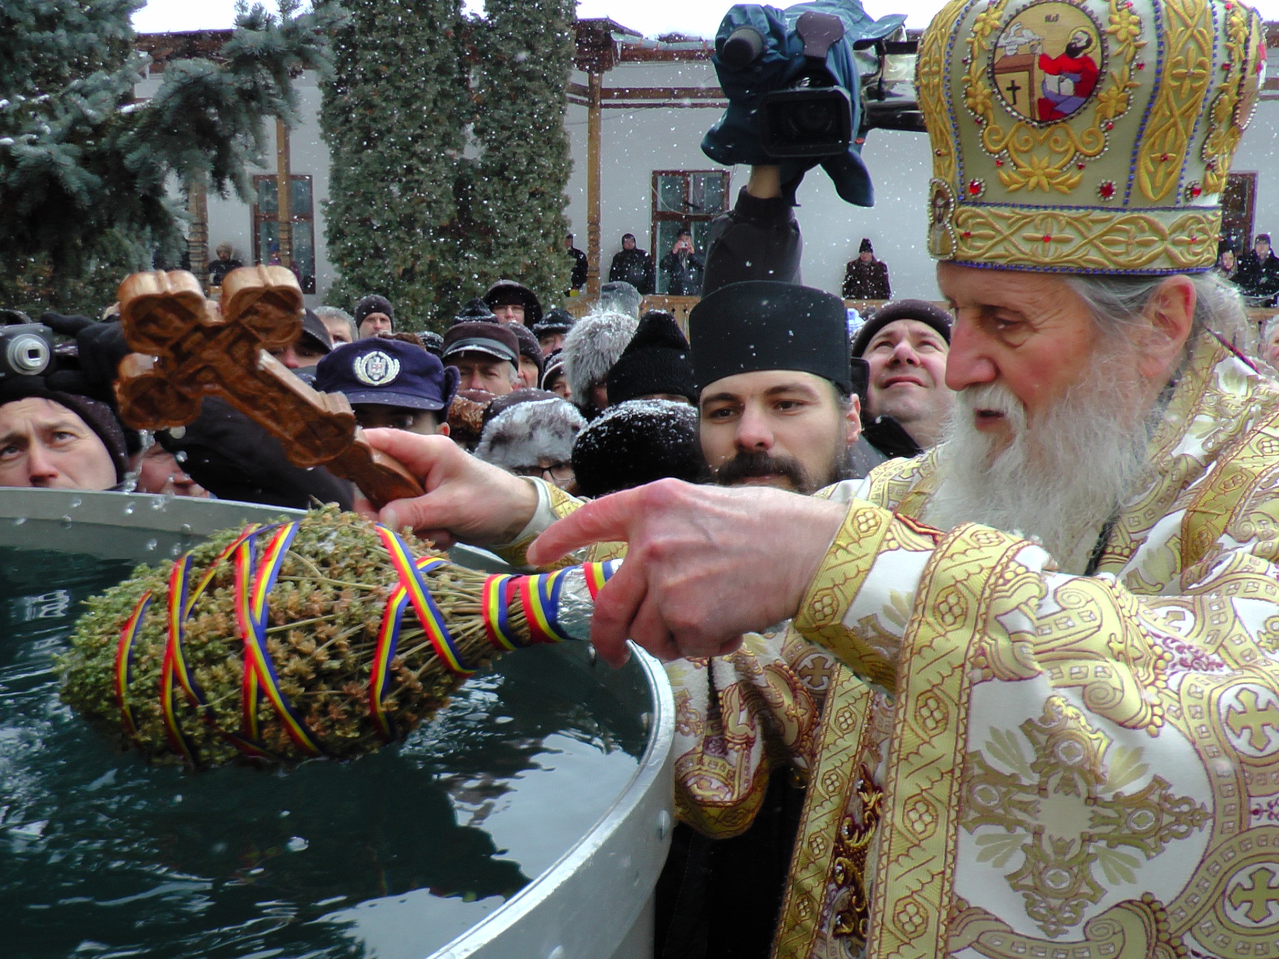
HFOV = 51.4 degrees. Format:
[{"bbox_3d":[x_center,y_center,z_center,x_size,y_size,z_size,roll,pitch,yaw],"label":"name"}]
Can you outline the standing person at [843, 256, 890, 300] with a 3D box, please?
[{"bbox_3d":[2.840,-2.151,16.822,0.600,1.750,0.380,2,8,10],"label":"standing person"}]

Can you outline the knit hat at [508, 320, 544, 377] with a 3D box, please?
[{"bbox_3d":[-0.436,-0.454,4.700,0.205,0.190,0.240,1,8,0],"label":"knit hat"}]

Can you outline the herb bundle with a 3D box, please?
[{"bbox_3d":[-0.204,0.098,0.830,0.330,0.155,0.155,-6,0,0],"label":"herb bundle"}]

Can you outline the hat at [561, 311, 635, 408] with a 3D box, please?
[{"bbox_3d":[-0.110,-0.365,4.000,0.250,0.270,0.270,1,8,0],"label":"hat"}]

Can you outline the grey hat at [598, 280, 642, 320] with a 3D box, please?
[{"bbox_3d":[-0.086,-0.831,6.200,0.200,0.190,0.230,-1,8,-17],"label":"grey hat"}]

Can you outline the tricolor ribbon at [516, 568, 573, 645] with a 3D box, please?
[{"bbox_3d":[-0.060,0.079,0.835,0.036,0.045,0.042,6,0,0],"label":"tricolor ribbon"}]

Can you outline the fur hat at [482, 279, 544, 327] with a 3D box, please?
[{"bbox_3d":[-0.532,-0.743,5.600,0.250,0.200,0.260,1,8,3],"label":"fur hat"}]

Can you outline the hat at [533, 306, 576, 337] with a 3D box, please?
[{"bbox_3d":[-0.395,-0.736,6.300,0.225,0.150,0.250,0,8,-5],"label":"hat"}]

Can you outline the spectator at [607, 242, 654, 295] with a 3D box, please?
[{"bbox_3d":[-0.137,-2.332,17.420,0.600,1.720,0.380,2,8,6],"label":"spectator"}]

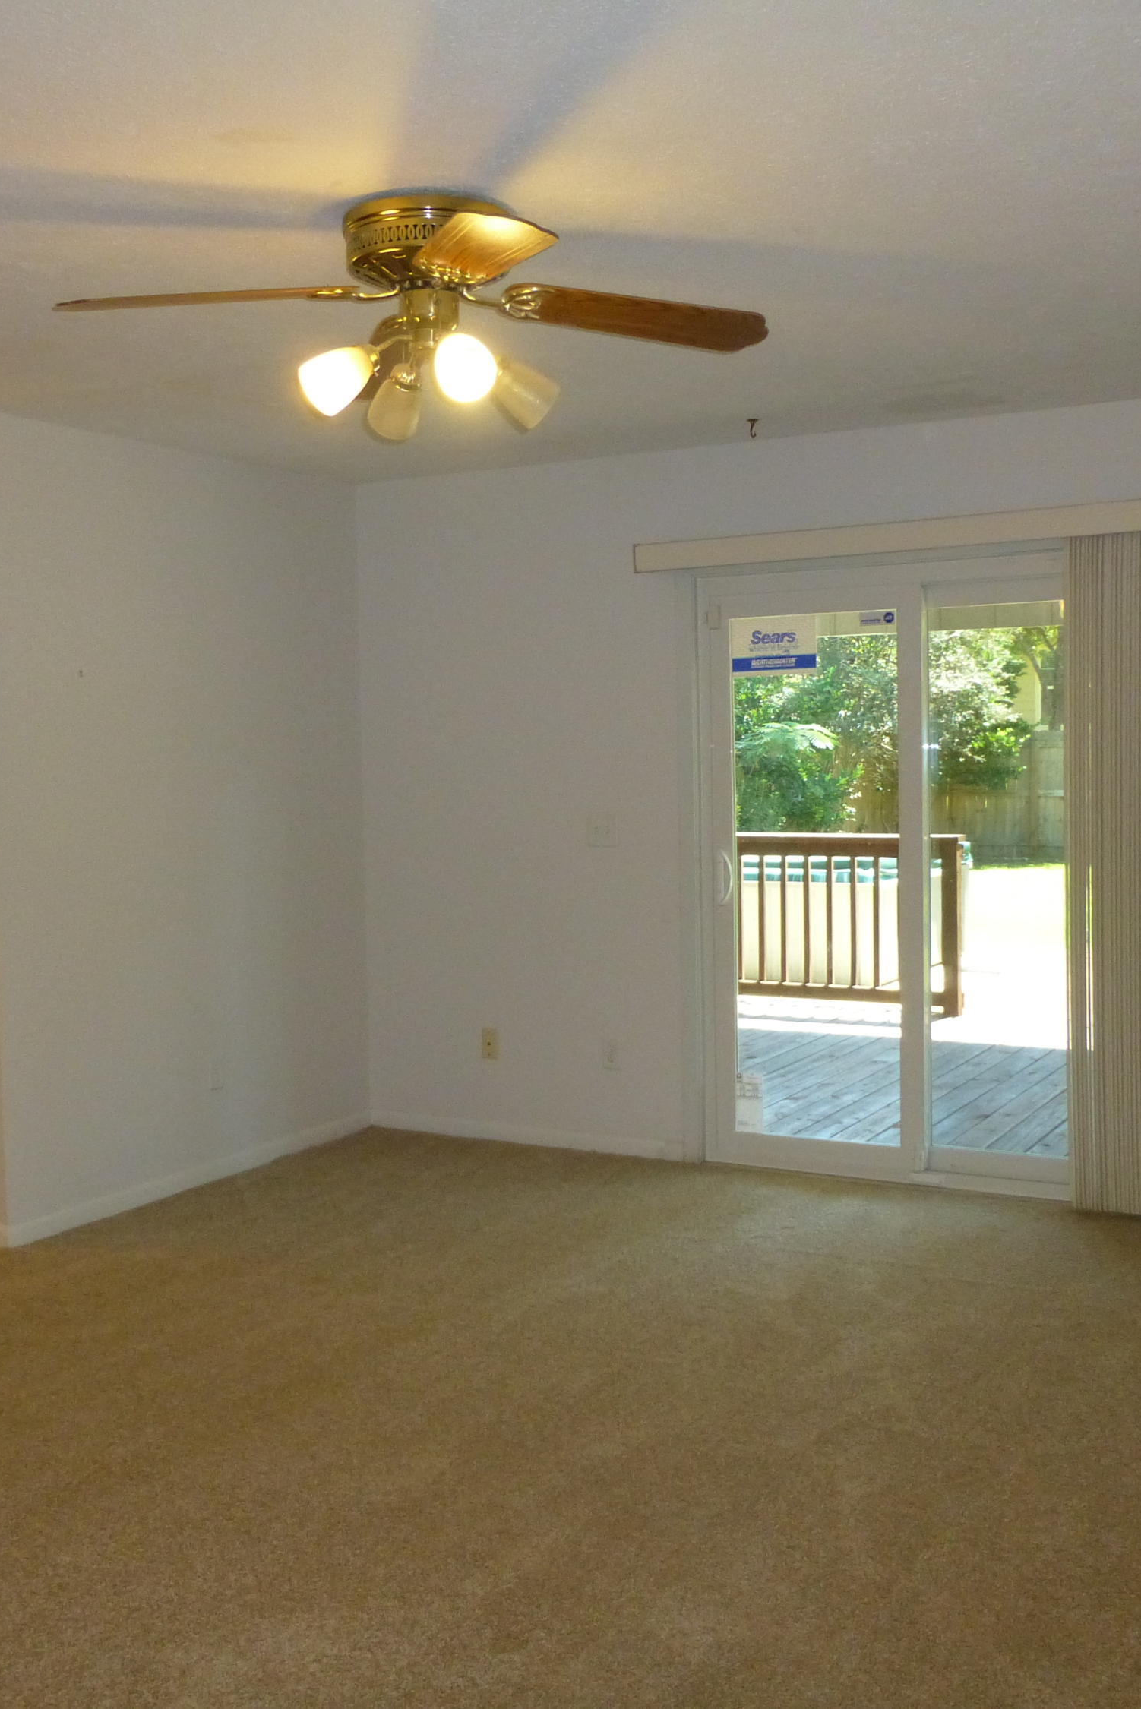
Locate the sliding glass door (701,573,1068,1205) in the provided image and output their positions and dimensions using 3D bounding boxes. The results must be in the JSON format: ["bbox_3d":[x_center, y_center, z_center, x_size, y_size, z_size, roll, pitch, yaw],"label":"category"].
[{"bbox_3d":[1.140,0.064,5.338,1.520,2.022,0.100,1,4,29],"label":"sliding glass door"}]

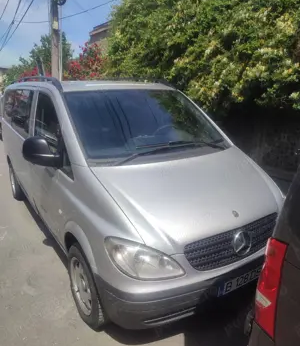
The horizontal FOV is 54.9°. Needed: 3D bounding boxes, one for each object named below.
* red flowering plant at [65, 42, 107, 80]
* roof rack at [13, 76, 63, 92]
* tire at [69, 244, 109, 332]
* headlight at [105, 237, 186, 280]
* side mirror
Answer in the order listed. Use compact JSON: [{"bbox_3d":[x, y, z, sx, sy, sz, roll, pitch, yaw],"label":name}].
[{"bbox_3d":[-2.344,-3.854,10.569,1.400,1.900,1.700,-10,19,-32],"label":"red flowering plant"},{"bbox_3d":[-1.526,-1.116,3.667,0.090,0.140,2.700,-10,19,-32],"label":"roof rack"},{"bbox_3d":[-0.454,0.891,2.312,0.210,0.665,0.665,-10,19,-32],"label":"tire"},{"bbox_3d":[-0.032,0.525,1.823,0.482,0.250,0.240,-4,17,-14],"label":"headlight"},{"bbox_3d":[-0.842,-0.169,2.258,0.280,0.260,0.200,-10,19,-32],"label":"side mirror"}]

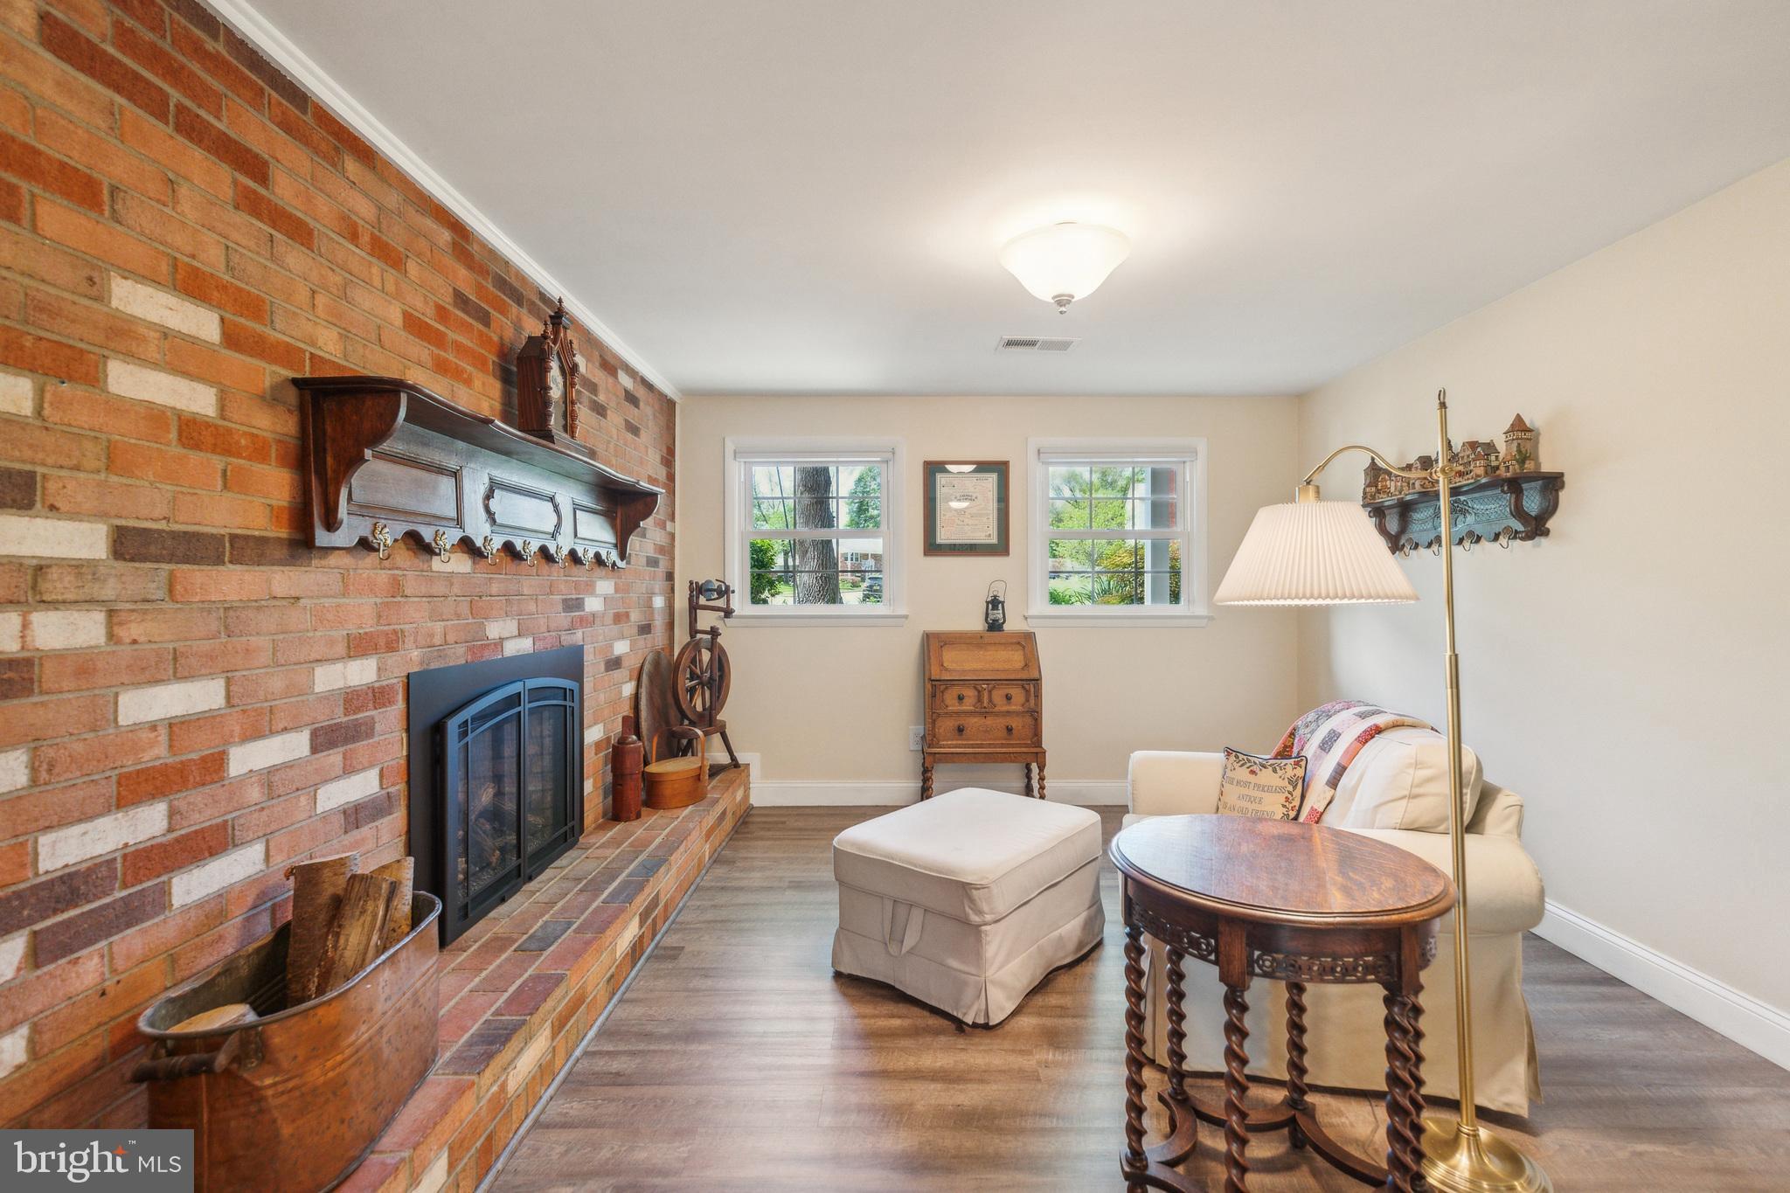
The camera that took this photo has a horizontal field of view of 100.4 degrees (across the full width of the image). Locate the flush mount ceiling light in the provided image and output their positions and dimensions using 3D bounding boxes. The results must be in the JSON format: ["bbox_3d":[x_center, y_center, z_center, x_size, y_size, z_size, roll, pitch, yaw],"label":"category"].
[{"bbox_3d":[0.556,-1.052,2.432,0.435,0.246,0.435,0,0,0],"label":"flush mount ceiling light"}]

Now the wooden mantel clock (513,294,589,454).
[{"bbox_3d":[-1.189,-0.758,2.614,0.129,0.578,0.289,0,0,1],"label":"wooden mantel clock"}]

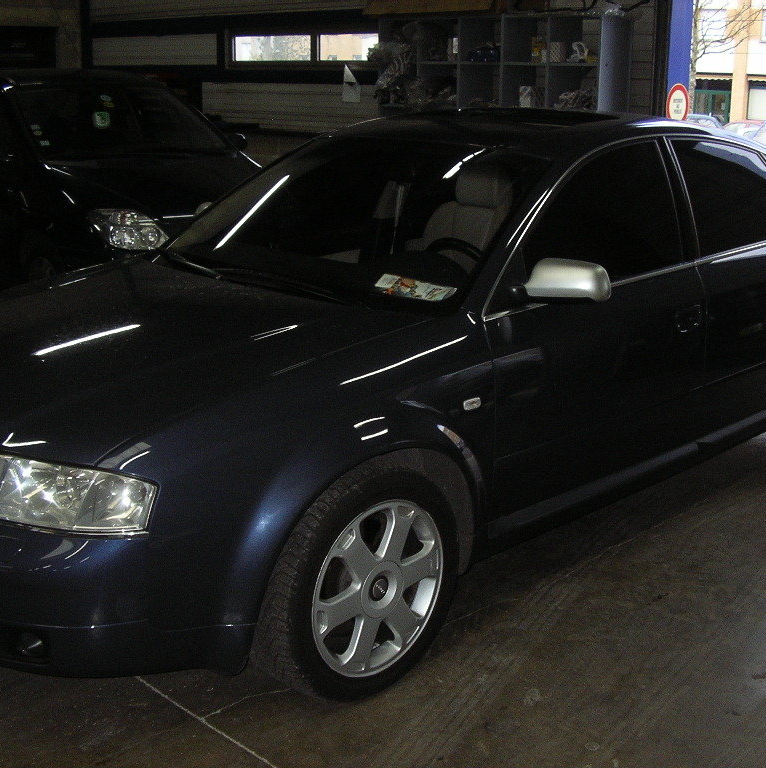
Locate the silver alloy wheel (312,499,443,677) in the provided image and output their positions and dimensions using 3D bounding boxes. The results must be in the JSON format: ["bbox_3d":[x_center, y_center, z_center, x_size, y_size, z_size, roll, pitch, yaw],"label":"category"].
[{"bbox_3d":[-0.057,0.502,2.892,0.460,0.460,0.180,-14,21,-43],"label":"silver alloy wheel"}]

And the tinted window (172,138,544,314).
[{"bbox_3d":[-0.106,-0.571,3.722,1.360,0.160,0.730,15,55,43],"label":"tinted window"}]

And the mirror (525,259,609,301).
[{"bbox_3d":[0.516,-0.288,3.087,0.140,0.120,0.205,-14,21,-43],"label":"mirror"}]

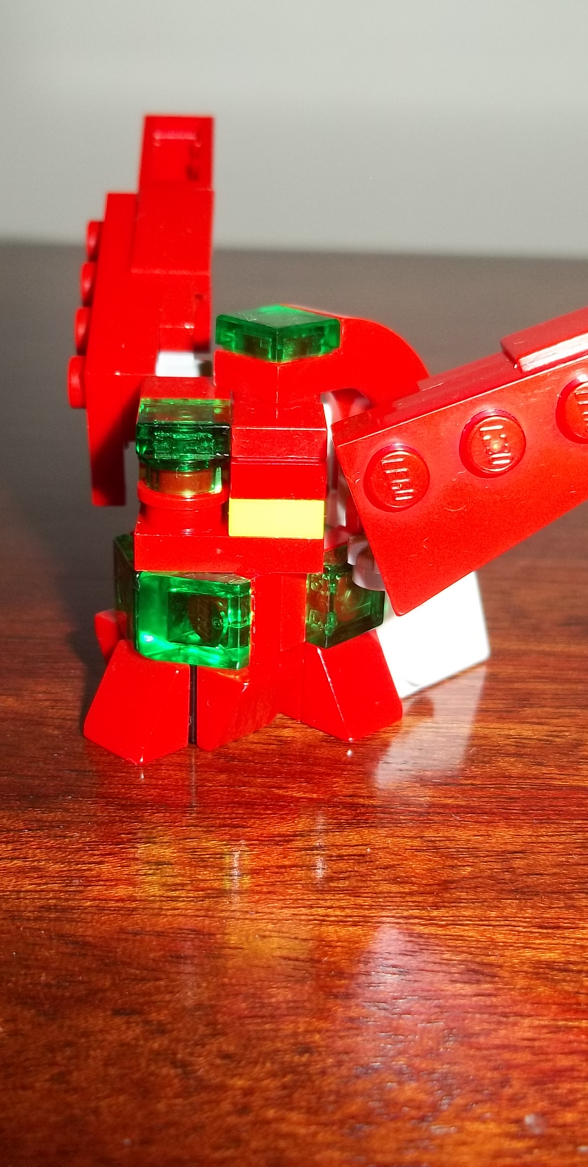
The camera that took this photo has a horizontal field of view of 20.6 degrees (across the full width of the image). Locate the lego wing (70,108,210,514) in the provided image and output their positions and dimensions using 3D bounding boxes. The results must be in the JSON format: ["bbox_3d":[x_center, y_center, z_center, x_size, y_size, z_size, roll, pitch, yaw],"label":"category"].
[{"bbox_3d":[-0.015,-0.030,0.169,0.013,0.016,0.048,1,43,-2],"label":"lego wing"}]

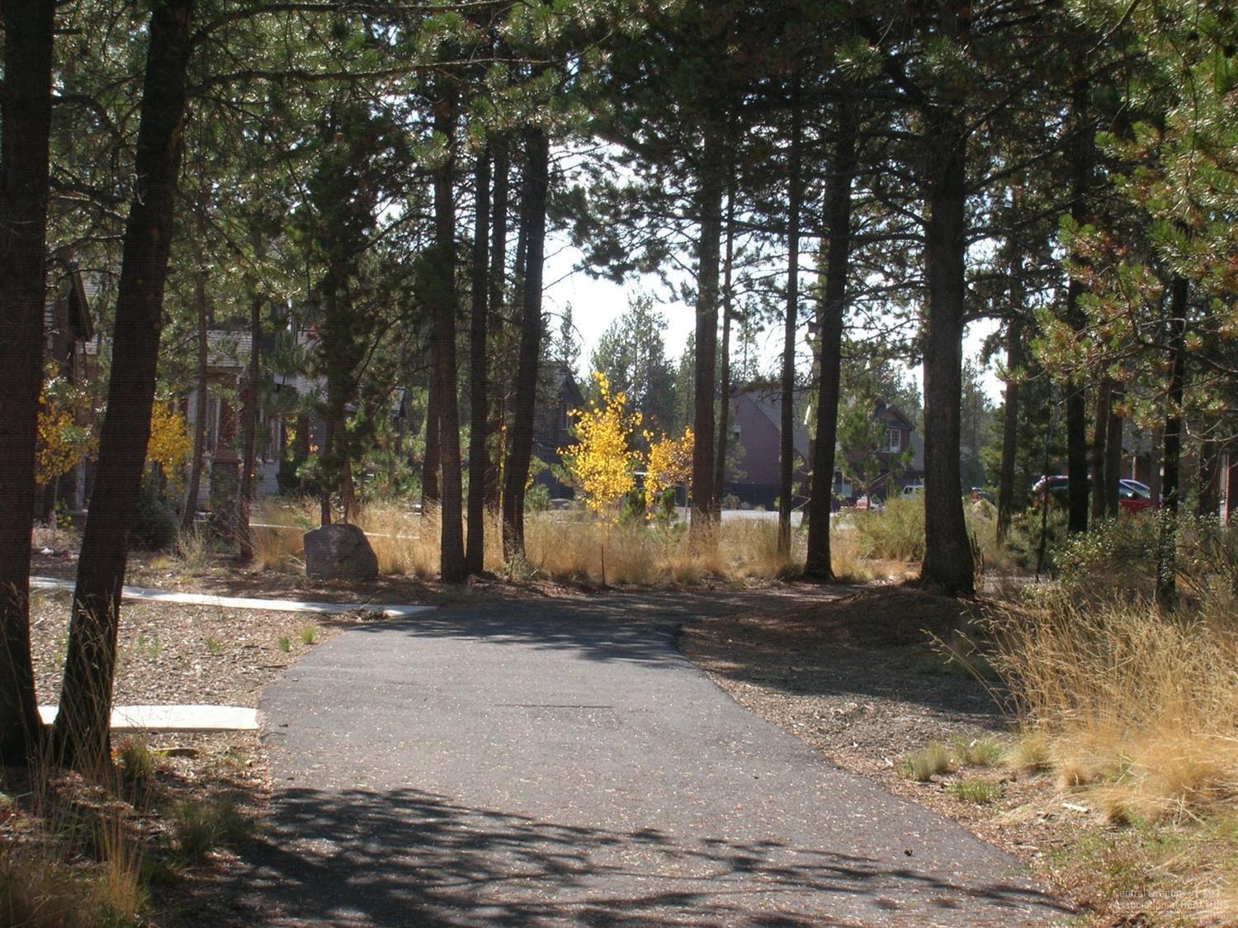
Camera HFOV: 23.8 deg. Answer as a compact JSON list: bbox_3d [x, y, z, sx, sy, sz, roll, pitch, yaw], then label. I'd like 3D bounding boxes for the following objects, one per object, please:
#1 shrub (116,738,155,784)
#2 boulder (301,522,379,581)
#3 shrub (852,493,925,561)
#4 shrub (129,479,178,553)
[{"bbox_3d":[-2.345,1.429,14.200,0.200,0.220,0.200,0,0,0],"label":"shrub"},{"bbox_3d":[-3.272,1.036,34.500,0.890,0.680,0.700,0,0,0],"label":"boulder"},{"bbox_3d":[4.065,0.922,43.000,1.300,1.000,1.200,0,0,0],"label":"shrub"},{"bbox_3d":[-7.479,0.798,46.500,1.050,1.120,1.050,0,0,0],"label":"shrub"}]

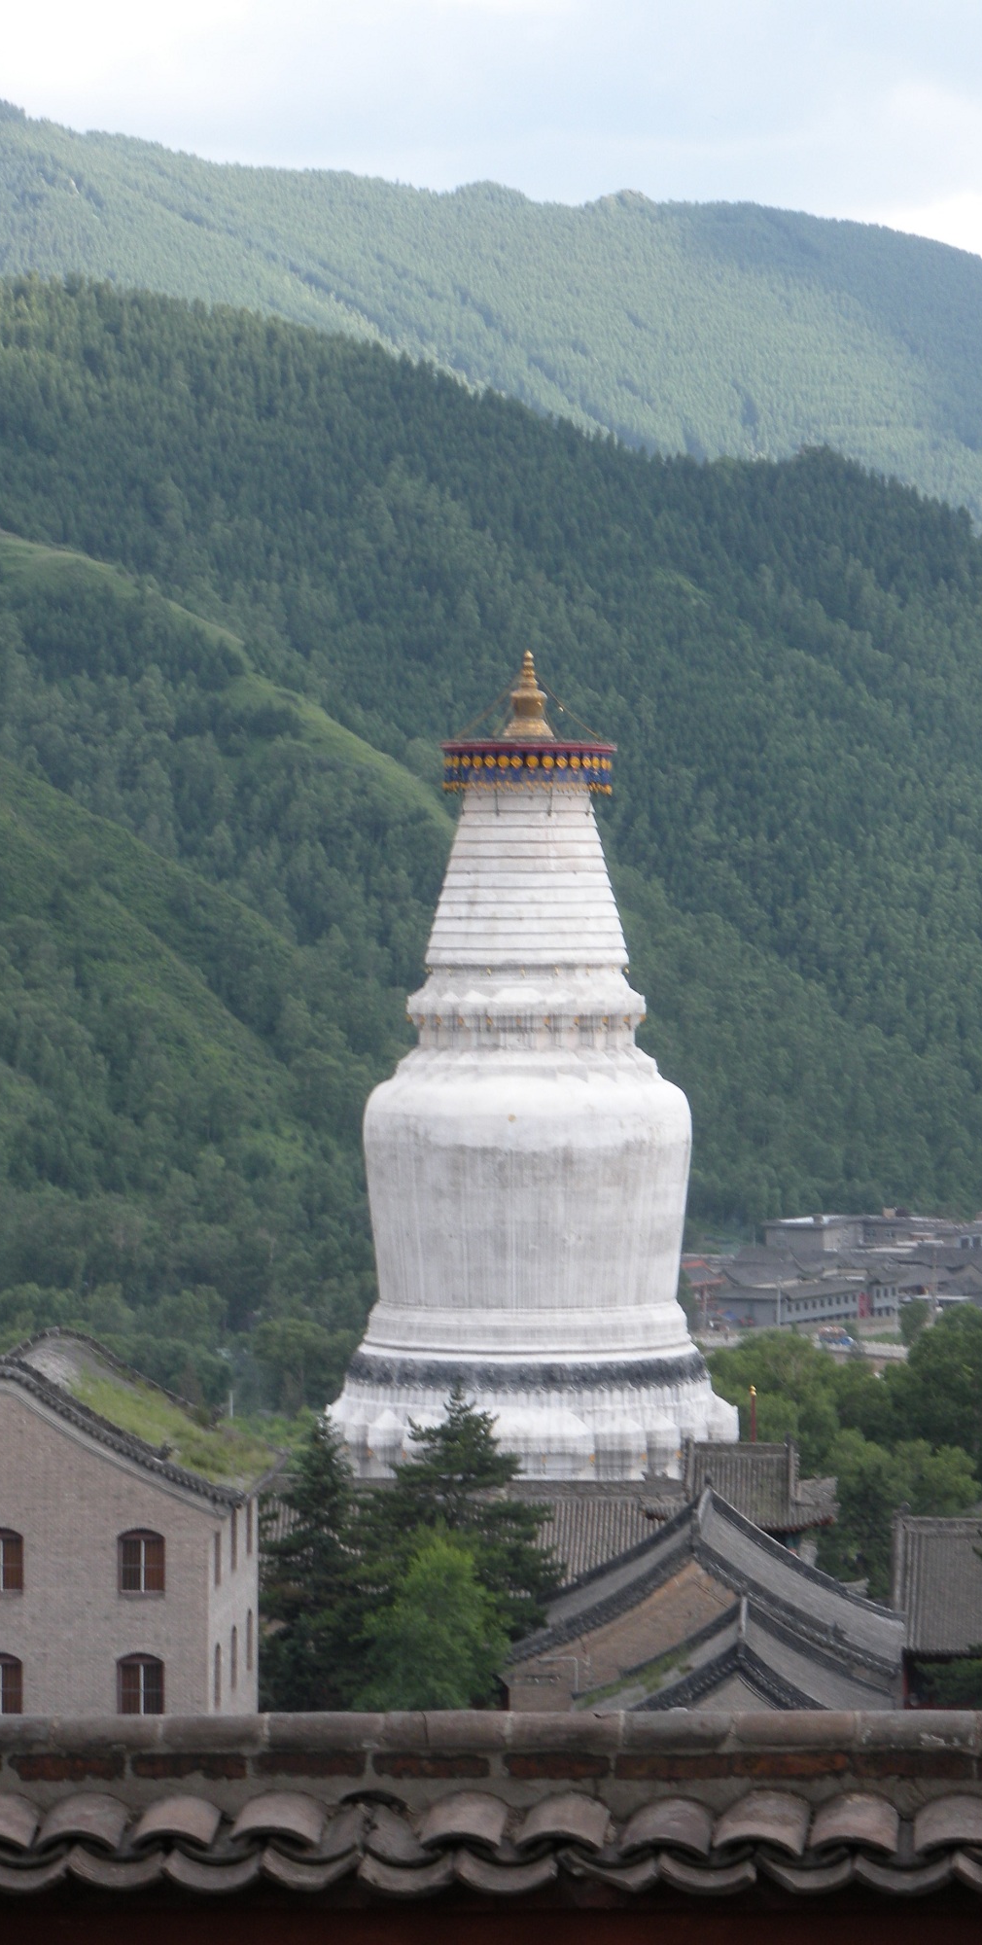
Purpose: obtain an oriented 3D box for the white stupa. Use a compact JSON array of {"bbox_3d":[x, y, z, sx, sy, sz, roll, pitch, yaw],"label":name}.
[{"bbox_3d":[2.030,9.100,295.000,22.500,52.000,22.500,0,0,5],"label":"white stupa"}]

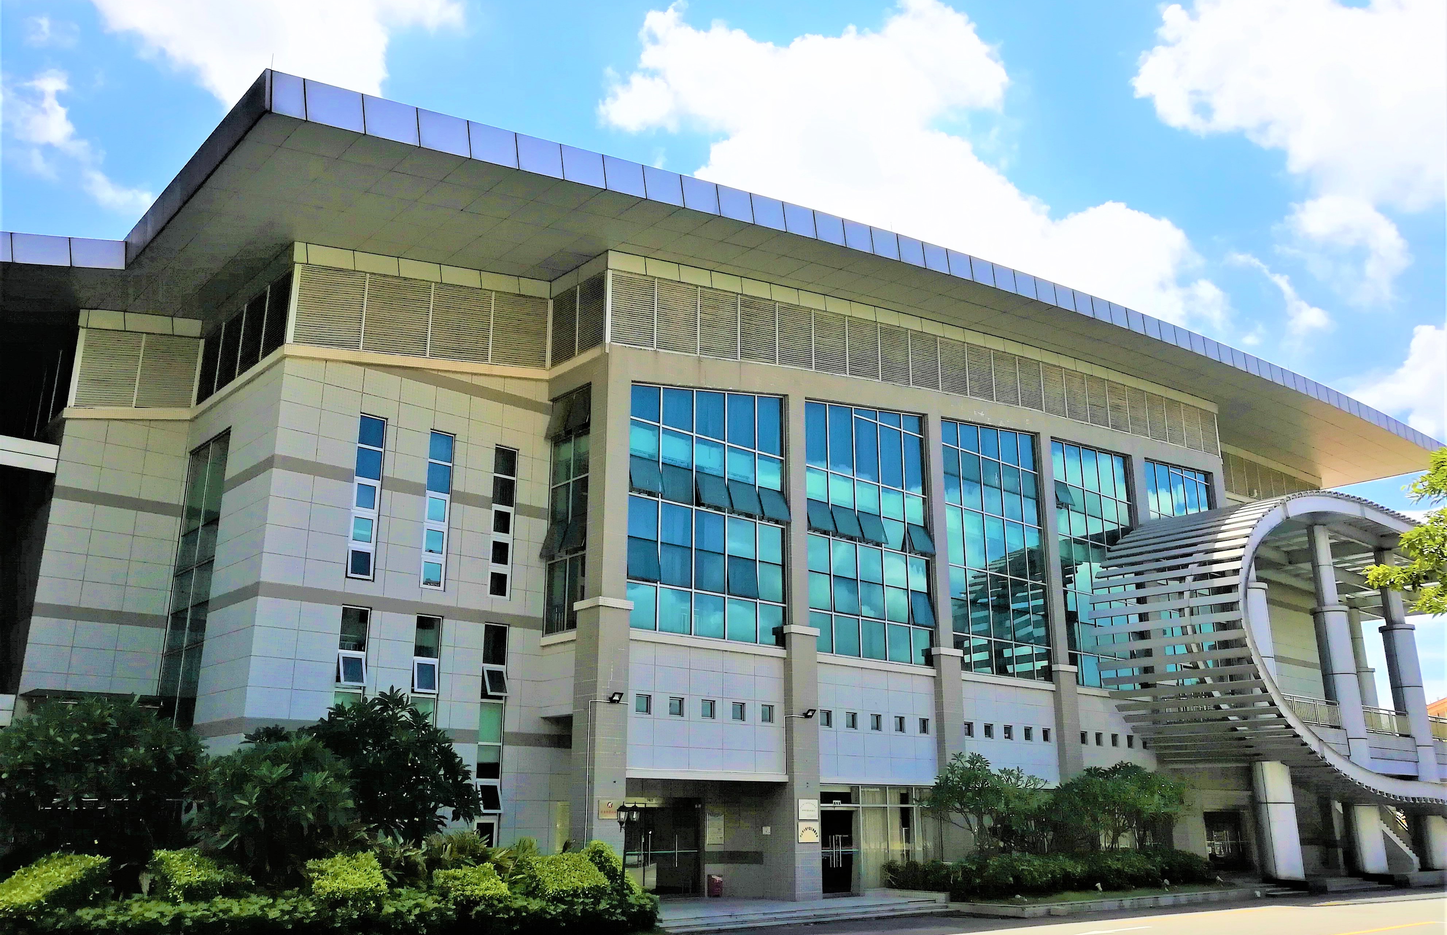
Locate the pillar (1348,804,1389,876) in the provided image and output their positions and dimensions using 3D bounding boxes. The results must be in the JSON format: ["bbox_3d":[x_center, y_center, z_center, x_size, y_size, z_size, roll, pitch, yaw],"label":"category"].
[{"bbox_3d":[24.331,14.081,42.865,1.200,2.510,1.200,14,-22,-39],"label":"pillar"}]

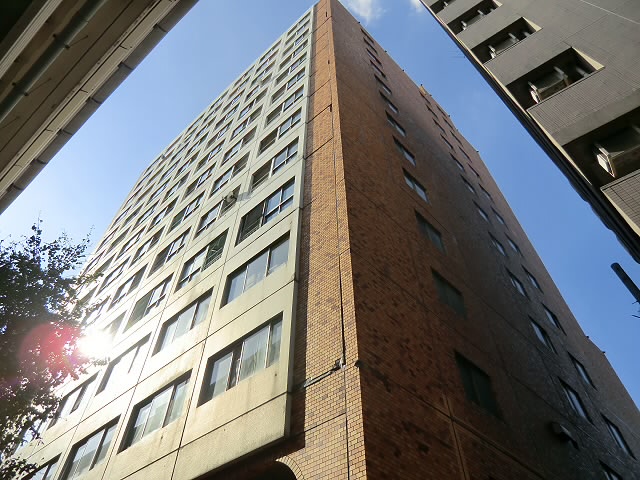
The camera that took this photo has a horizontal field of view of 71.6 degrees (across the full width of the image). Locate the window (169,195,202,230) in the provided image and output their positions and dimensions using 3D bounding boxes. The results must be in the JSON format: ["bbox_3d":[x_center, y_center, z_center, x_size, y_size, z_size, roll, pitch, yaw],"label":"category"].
[{"bbox_3d":[-6.462,-1.255,21.761,2.559,1.475,0.200,-35,-59,24],"label":"window"}]

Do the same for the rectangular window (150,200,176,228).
[{"bbox_3d":[-8.888,-1.381,25.409,2.559,1.431,0.200,-35,-59,24],"label":"rectangular window"}]

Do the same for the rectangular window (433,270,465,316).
[{"bbox_3d":[3.720,1.619,12.760,1.460,1.310,0.160,37,-61,-25],"label":"rectangular window"}]

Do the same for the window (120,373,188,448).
[{"bbox_3d":[-3.912,4.177,10.713,2.380,1.280,0.200,-35,-60,24],"label":"window"}]

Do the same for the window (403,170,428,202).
[{"bbox_3d":[3.780,-1.954,17.473,1.510,1.342,0.160,37,-60,-26],"label":"window"}]

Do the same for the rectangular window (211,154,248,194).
[{"bbox_3d":[-4.071,-2.919,20.436,2.559,1.475,0.200,-35,-59,24],"label":"rectangular window"}]

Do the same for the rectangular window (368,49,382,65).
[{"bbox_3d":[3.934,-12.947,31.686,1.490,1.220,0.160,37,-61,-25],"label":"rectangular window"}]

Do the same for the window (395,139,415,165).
[{"bbox_3d":[3.787,-3.798,19.802,1.510,1.342,0.160,37,-60,-26],"label":"window"}]

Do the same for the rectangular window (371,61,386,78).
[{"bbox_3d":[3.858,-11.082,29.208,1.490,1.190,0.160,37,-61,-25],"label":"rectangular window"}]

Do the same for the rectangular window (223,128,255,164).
[{"bbox_3d":[-3.952,-4.558,21.909,2.380,1.440,0.200,-35,-60,24],"label":"rectangular window"}]

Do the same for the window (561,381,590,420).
[{"bbox_3d":[8.758,5.534,15.455,1.380,1.150,0.180,37,-60,-25],"label":"window"}]

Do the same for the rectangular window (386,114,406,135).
[{"bbox_3d":[3.794,-5.605,22.083,1.510,1.342,0.160,37,-60,-26],"label":"rectangular window"}]

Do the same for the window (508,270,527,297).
[{"bbox_3d":[8.805,2.098,19.877,1.360,1.150,0.180,37,-60,-25],"label":"window"}]

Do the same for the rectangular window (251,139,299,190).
[{"bbox_3d":[-1.619,-2.661,16.232,2.312,1.421,0.150,-35,-60,24],"label":"rectangular window"}]

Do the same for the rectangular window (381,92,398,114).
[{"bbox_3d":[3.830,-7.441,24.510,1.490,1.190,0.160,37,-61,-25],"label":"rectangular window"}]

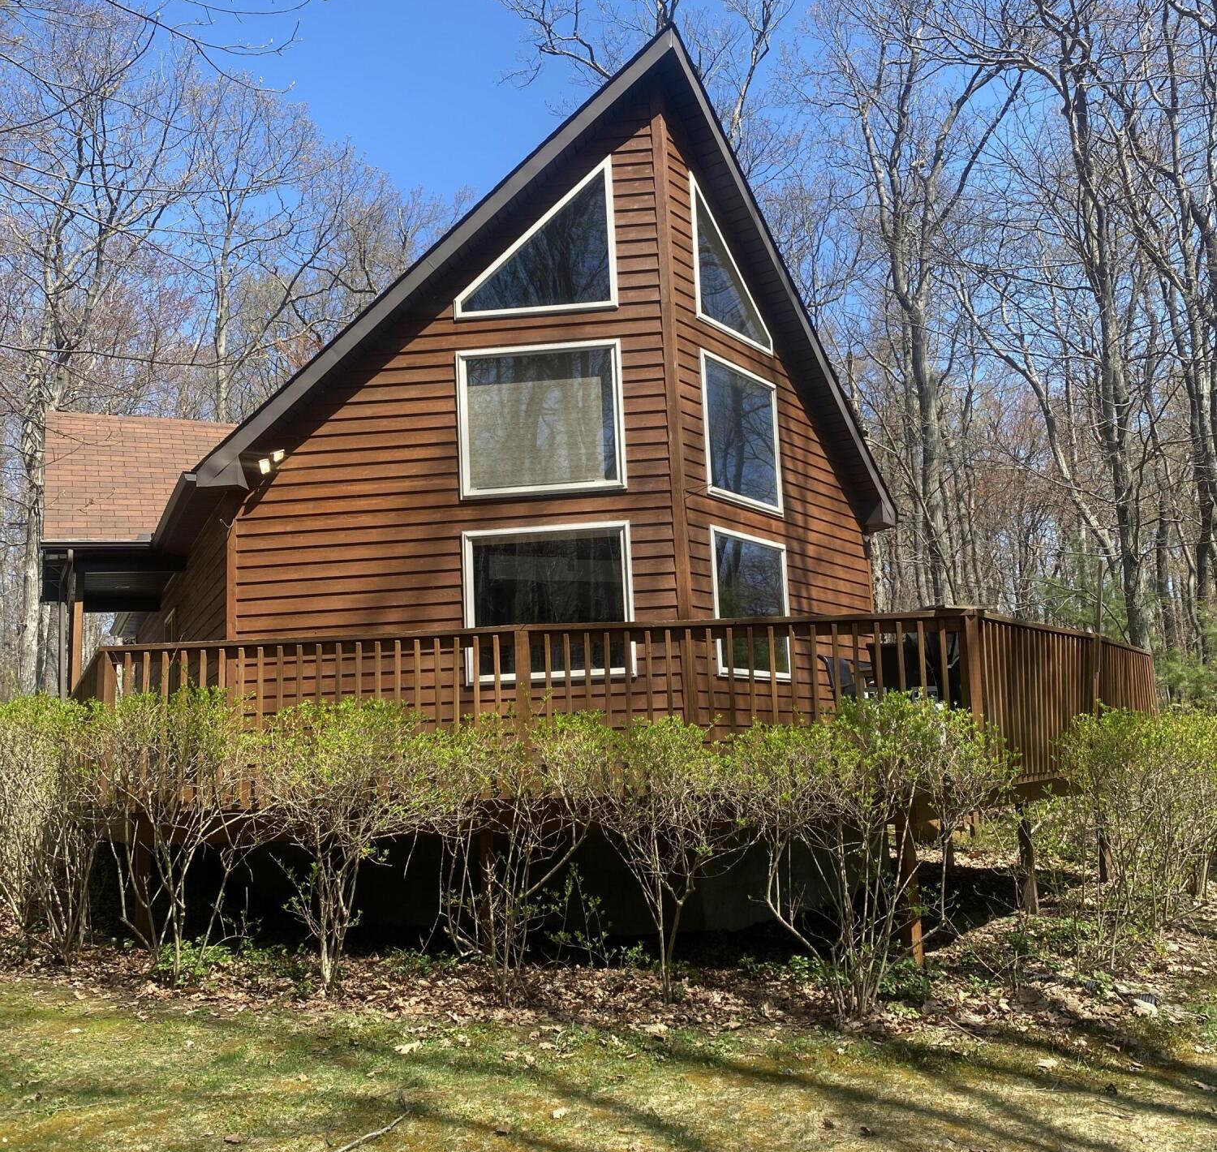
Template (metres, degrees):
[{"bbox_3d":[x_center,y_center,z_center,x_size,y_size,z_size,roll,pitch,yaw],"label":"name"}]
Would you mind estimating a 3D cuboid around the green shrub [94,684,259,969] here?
[{"bbox_3d":[-2.673,1.560,7.526,0.930,1.731,0.950,0,-8,-20],"label":"green shrub"}]

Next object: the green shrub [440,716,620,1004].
[{"bbox_3d":[-0.482,1.599,7.055,1.020,1.609,1.000,-2,-7,-4],"label":"green shrub"}]

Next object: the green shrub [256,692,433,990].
[{"bbox_3d":[-1.576,1.592,7.314,1.000,1.709,1.000,-1,-8,-12],"label":"green shrub"}]

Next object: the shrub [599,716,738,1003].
[{"bbox_3d":[0.340,1.582,6.902,0.800,1.565,0.850,-3,-7,2],"label":"shrub"}]

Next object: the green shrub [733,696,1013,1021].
[{"bbox_3d":[1.425,1.504,6.603,1.420,1.697,1.250,-4,-8,11],"label":"green shrub"}]

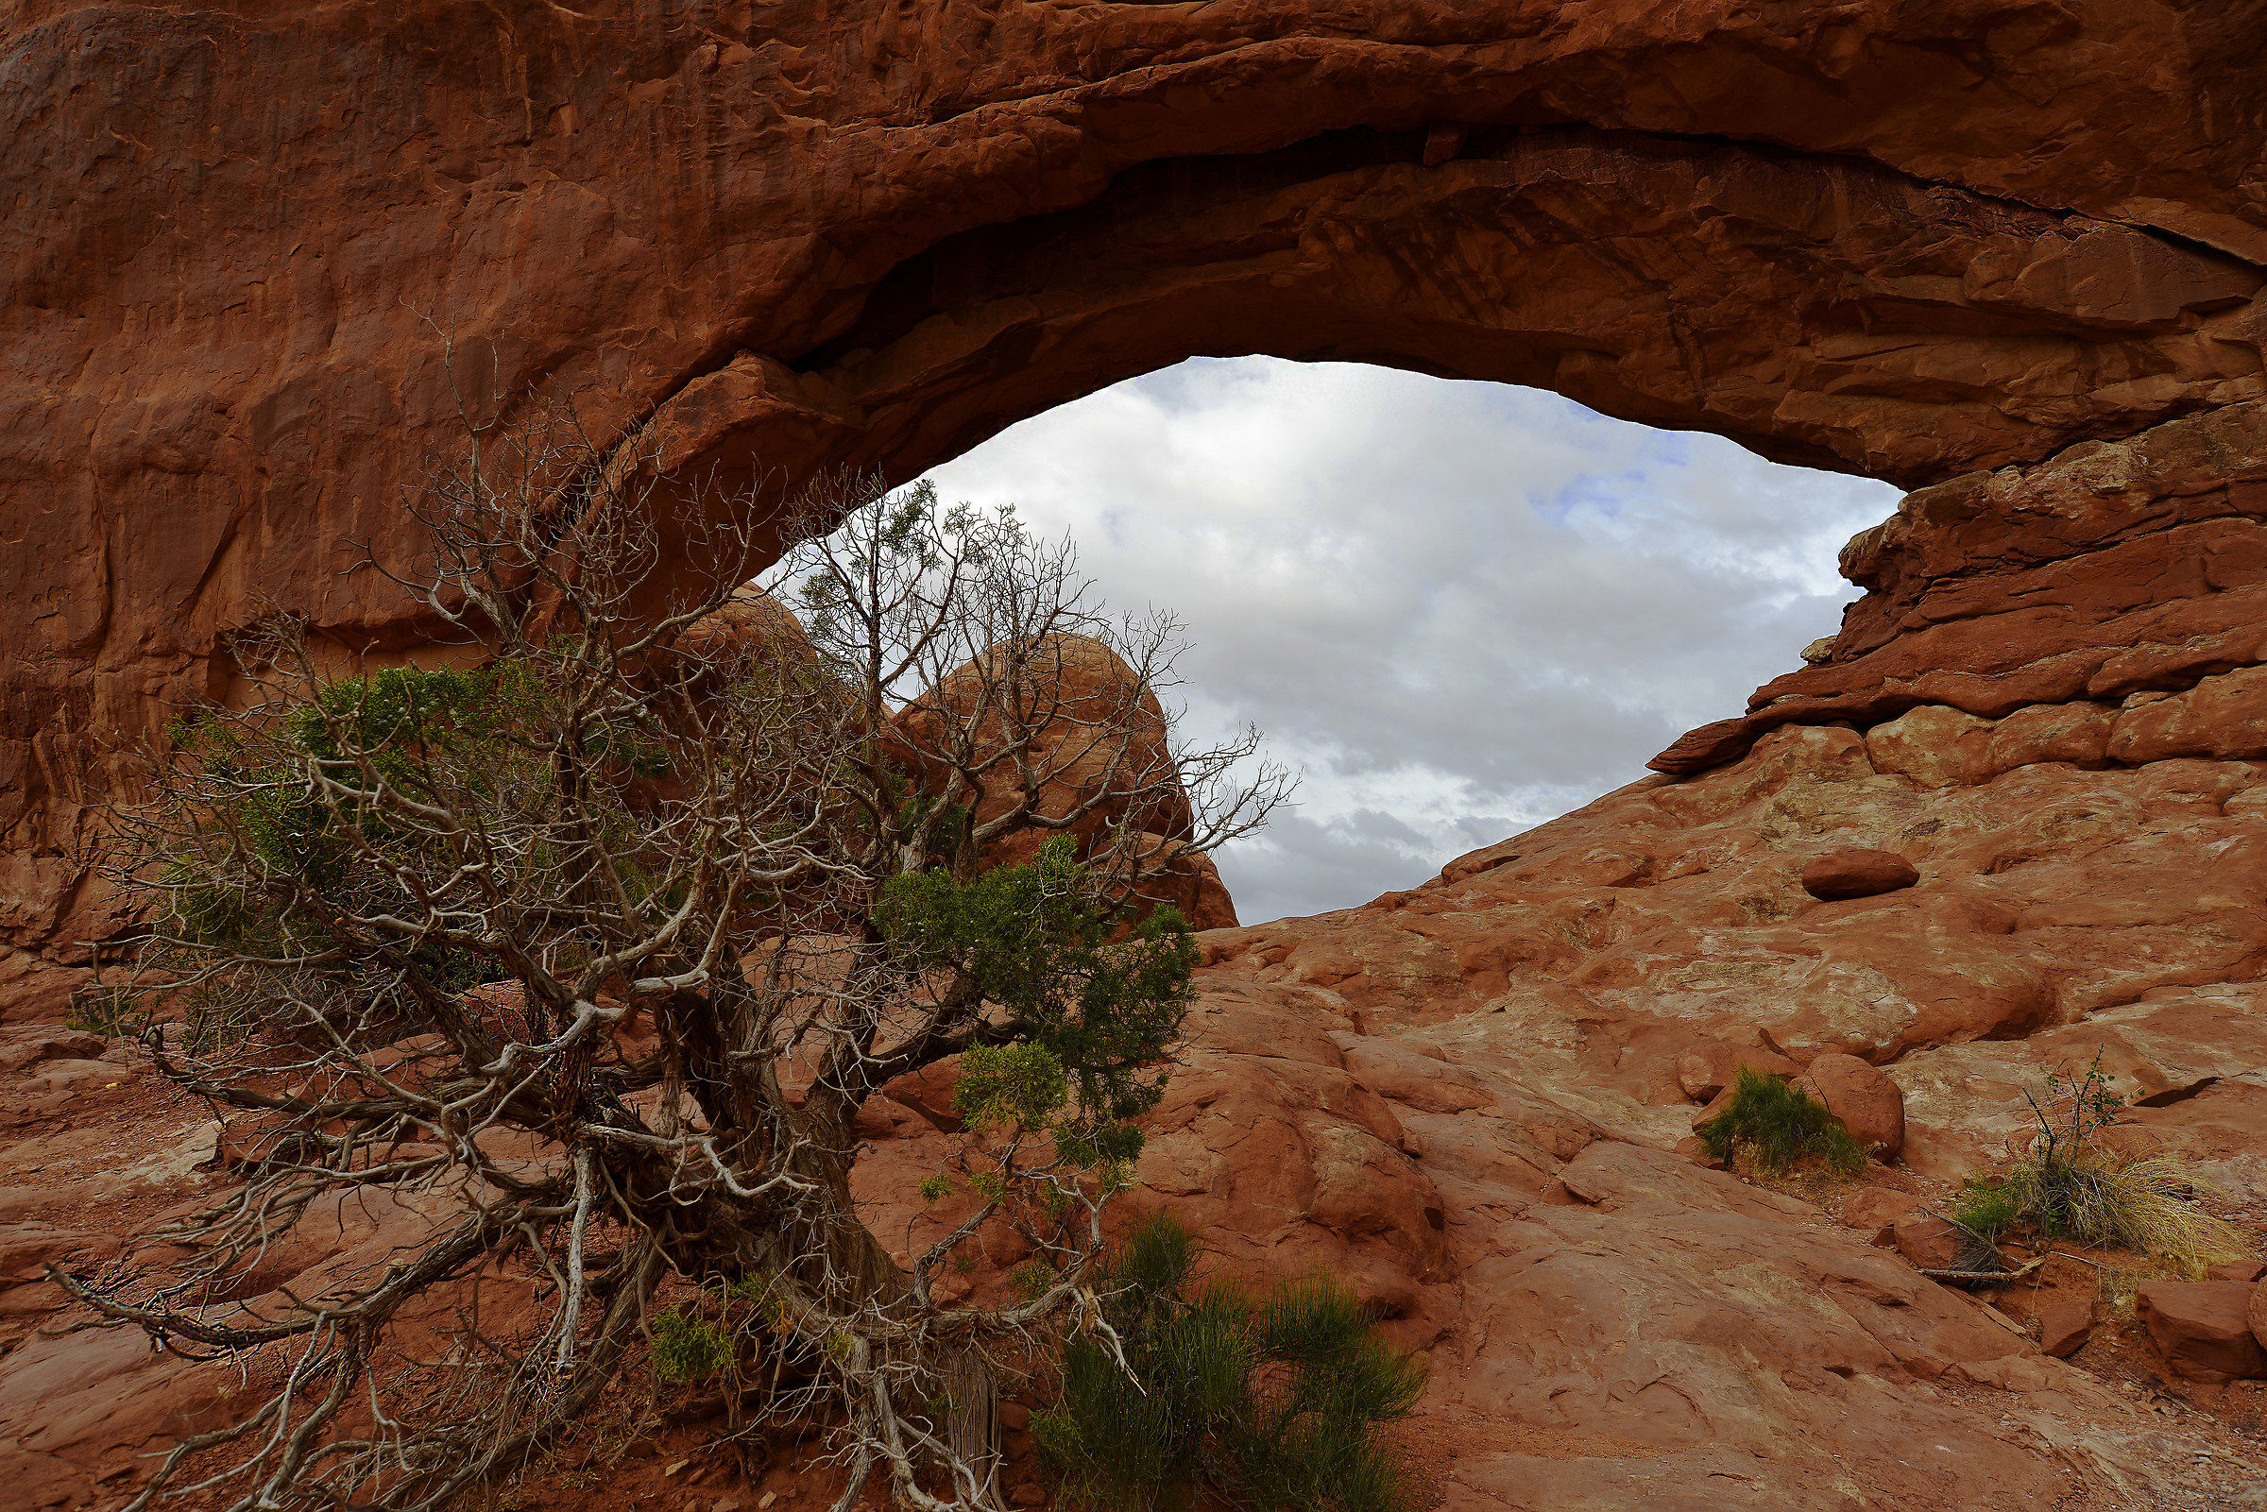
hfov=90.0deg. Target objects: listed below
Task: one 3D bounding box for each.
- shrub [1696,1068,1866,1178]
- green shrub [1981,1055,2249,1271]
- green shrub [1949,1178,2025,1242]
[{"bbox_3d":[3.312,1.880,5.800,0.780,0.500,0.640,0,-8,0],"label":"shrub"},{"bbox_3d":[4.064,1.678,4.700,0.900,0.760,0.750,0,-8,0],"label":"green shrub"},{"bbox_3d":[3.460,1.836,4.600,0.260,0.230,0.230,0,-8,0],"label":"green shrub"}]

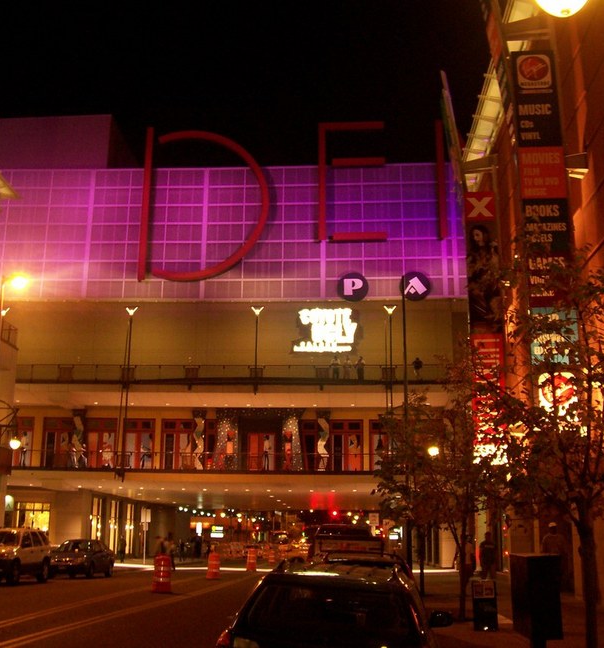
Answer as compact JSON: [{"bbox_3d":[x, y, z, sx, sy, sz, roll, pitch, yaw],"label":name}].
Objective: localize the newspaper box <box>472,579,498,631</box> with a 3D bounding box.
[{"bbox_3d":[3.465,5.321,16.124,0.420,0.923,0.420,-1,-15,7],"label":"newspaper box"}]

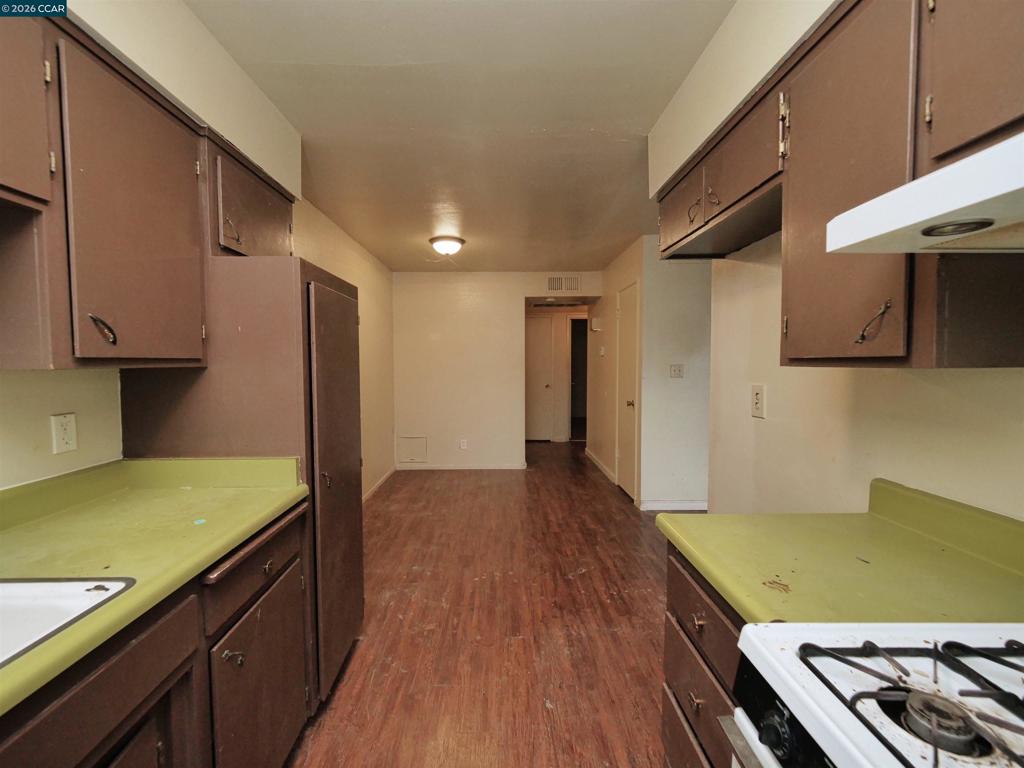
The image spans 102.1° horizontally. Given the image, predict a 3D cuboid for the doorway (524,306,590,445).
[{"bbox_3d":[0.748,-0.153,6.796,1.080,2.247,0.150,0,3,-1],"label":"doorway"}]

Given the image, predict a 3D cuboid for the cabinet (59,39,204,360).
[{"bbox_3d":[-1.176,-0.429,1.138,0.335,0.740,0.455,0,3,-1],"label":"cabinet"}]

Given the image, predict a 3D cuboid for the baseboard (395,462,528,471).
[{"bbox_3d":[-0.622,1.028,5.139,1.623,0.080,0.015,0,3,-1],"label":"baseboard"}]

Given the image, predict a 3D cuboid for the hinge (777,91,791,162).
[{"bbox_3d":[0.704,-0.668,1.076,0.020,0.170,0.045,0,3,-1],"label":"hinge"}]

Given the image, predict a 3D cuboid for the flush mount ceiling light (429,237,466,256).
[{"bbox_3d":[-0.572,-1.216,3.673,0.320,0.148,0.320,0,3,-1],"label":"flush mount ceiling light"}]

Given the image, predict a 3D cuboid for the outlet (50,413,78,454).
[{"bbox_3d":[-1.341,0.148,1.247,0.010,0.114,0.068,0,3,-1],"label":"outlet"}]

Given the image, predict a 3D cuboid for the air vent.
[{"bbox_3d":[0.630,-1.220,5.030,0.425,0.210,0.025,0,3,-1],"label":"air vent"}]

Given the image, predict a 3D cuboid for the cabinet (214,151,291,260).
[{"bbox_3d":[-1.188,-0.644,1.682,0.335,0.395,0.555,0,3,-1],"label":"cabinet"}]

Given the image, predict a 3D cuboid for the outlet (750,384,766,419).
[{"bbox_3d":[1.046,0.074,1.766,0.010,0.138,0.086,0,3,-1],"label":"outlet"}]

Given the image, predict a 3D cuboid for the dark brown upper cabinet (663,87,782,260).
[{"bbox_3d":[0.870,-0.699,1.489,0.375,0.295,0.825,0,3,-1],"label":"dark brown upper cabinet"}]

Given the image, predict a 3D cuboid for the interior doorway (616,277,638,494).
[{"bbox_3d":[1.187,0.082,4.174,0.090,2.087,0.670,0,3,-1],"label":"interior doorway"}]

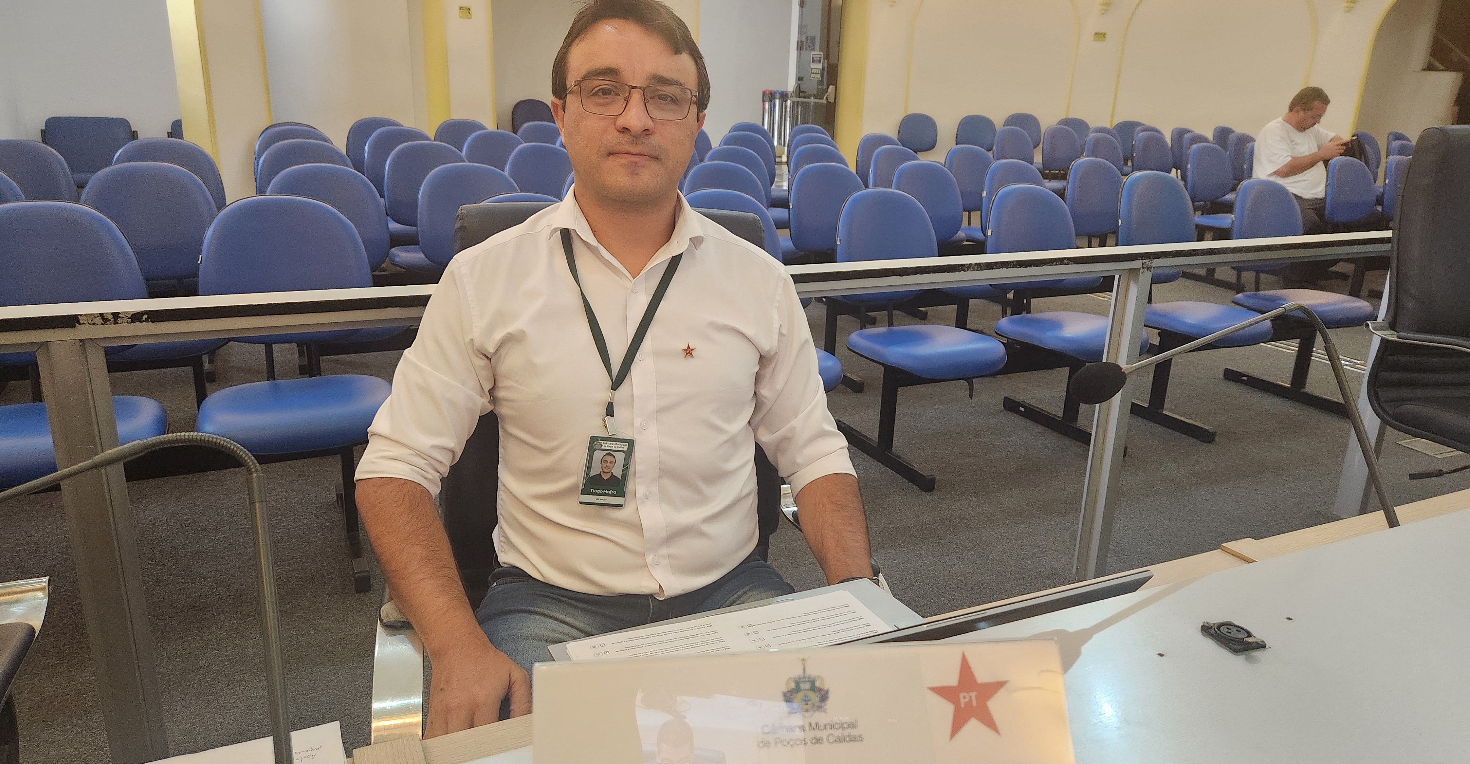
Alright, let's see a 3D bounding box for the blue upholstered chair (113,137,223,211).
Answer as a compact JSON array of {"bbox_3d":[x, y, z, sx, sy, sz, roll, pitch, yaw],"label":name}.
[{"bbox_3d":[-2.282,-0.521,4.012,0.450,0.906,0.570,-7,19,-26],"label":"blue upholstered chair"}]

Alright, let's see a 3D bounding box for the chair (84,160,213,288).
[{"bbox_3d":[-1.929,-0.225,3.235,0.480,0.910,0.560,-5,19,-21],"label":"chair"}]

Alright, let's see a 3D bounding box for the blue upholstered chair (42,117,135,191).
[{"bbox_3d":[-4.573,-1.431,6.918,0.580,0.860,0.580,-6,19,-23],"label":"blue upholstered chair"}]

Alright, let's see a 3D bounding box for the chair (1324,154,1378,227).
[{"bbox_3d":[3.519,-0.786,5.398,0.460,0.870,0.550,-7,20,-26],"label":"chair"}]

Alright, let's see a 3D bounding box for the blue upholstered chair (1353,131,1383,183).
[{"bbox_3d":[5.882,-1.777,8.943,0.450,0.906,0.570,-7,19,-26],"label":"blue upholstered chair"}]

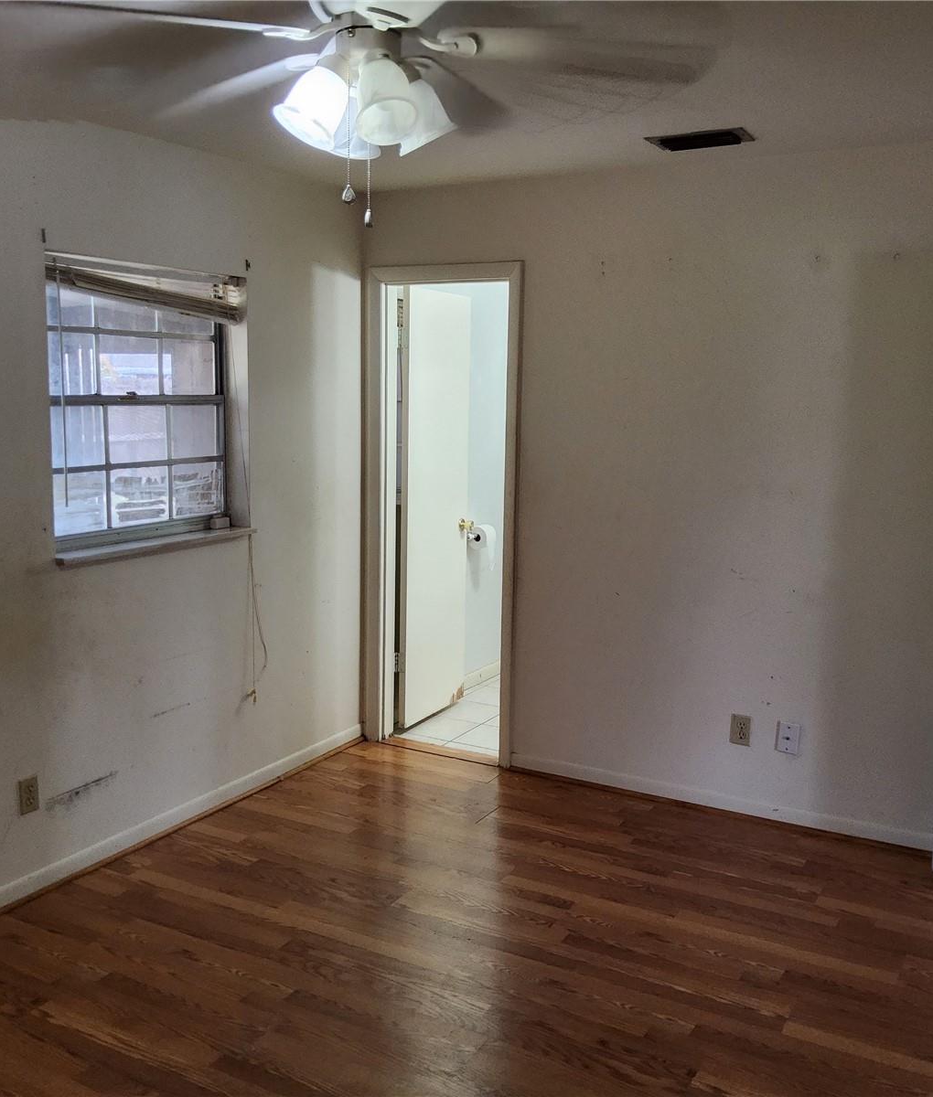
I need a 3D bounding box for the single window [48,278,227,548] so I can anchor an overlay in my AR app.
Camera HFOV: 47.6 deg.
[{"bbox_3d":[-1.119,-0.486,3.664,0.100,0.920,0.870,6,10,29],"label":"single window"}]

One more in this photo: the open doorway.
[{"bbox_3d":[-0.095,-0.129,4.558,0.745,2.110,0.130,6,10,29],"label":"open doorway"}]

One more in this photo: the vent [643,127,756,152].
[{"bbox_3d":[0.770,-1.343,3.478,0.310,0.022,0.200,6,10,29],"label":"vent"}]

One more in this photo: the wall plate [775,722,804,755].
[{"bbox_3d":[1.181,0.699,3.877,0.076,0.116,0.014,6,10,29],"label":"wall plate"}]

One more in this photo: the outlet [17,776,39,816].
[{"bbox_3d":[-1.355,0.767,3.271,0.014,0.114,0.071,6,10,29],"label":"outlet"}]

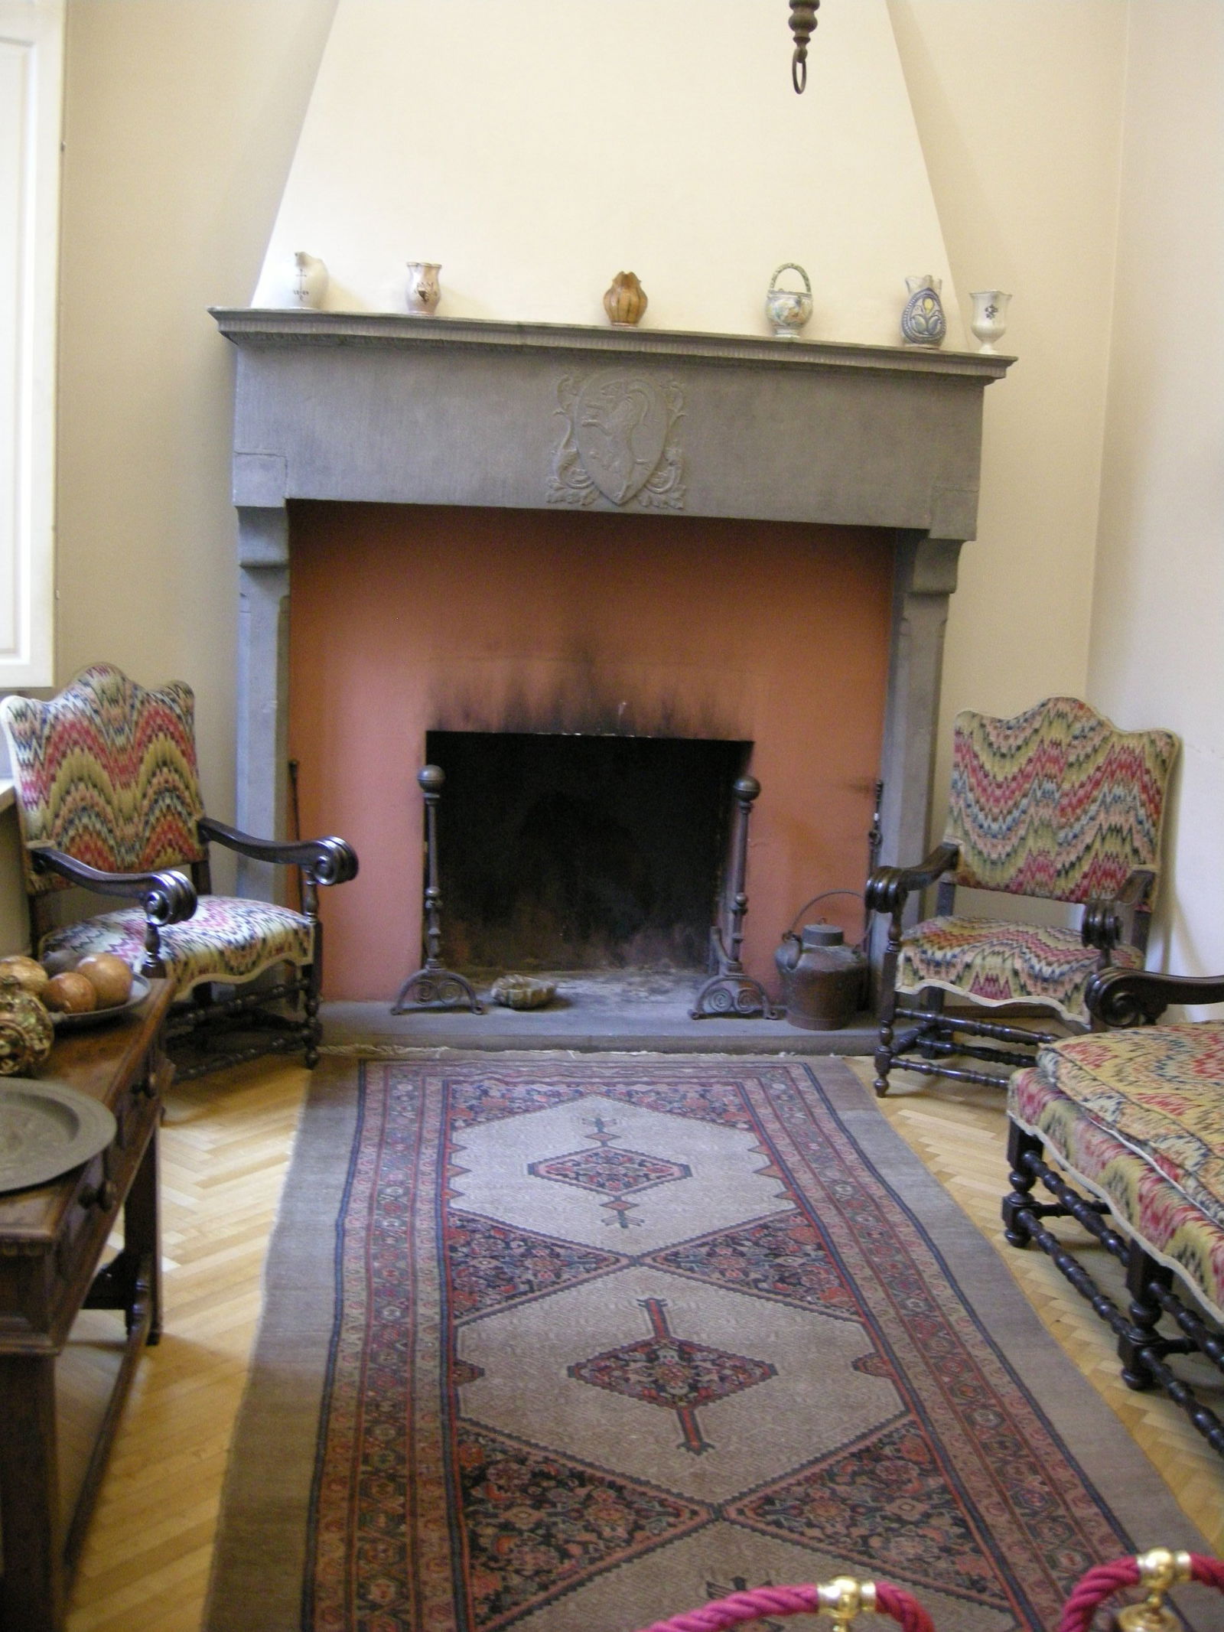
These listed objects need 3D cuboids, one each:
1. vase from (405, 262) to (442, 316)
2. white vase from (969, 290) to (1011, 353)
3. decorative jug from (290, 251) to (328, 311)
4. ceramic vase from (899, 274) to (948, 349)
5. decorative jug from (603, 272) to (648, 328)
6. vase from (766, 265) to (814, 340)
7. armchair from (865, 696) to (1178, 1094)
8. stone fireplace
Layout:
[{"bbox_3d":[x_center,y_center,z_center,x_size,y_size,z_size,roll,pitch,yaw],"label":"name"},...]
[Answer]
[{"bbox_3d":[-0.528,-1.479,4.764,0.100,0.152,0.100,1,10,-7],"label":"vase"},{"bbox_3d":[1.110,-1.446,4.975,0.123,0.191,0.123,1,10,-7],"label":"white vase"},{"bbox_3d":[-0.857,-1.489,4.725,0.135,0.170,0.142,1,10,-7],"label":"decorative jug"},{"bbox_3d":[0.908,-1.468,4.944,0.134,0.217,0.140,1,10,-7],"label":"ceramic vase"},{"bbox_3d":[0.038,-1.470,4.834,0.131,0.158,0.131,1,10,-7],"label":"decorative jug"},{"bbox_3d":[0.511,-1.482,4.891,0.136,0.220,0.129,1,10,-7],"label":"vase"},{"bbox_3d":[1.178,0.258,4.944,0.680,1.175,0.660,8,11,29],"label":"armchair"},{"bbox_3d":[-0.043,-0.369,5.222,2.290,2.114,0.560,1,10,-7],"label":"stone fireplace"}]

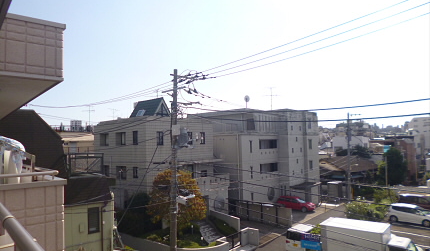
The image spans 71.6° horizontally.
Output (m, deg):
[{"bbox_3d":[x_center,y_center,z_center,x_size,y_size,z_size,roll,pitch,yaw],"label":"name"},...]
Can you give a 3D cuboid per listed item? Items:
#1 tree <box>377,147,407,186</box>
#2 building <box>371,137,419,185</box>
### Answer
[{"bbox_3d":[30.506,7.006,51.029,4.700,7.000,4.700,-4,-4,40],"label":"tree"},{"bbox_3d":[35.646,6.606,59.294,6.000,8.500,6.800,1,-4,-38],"label":"building"}]

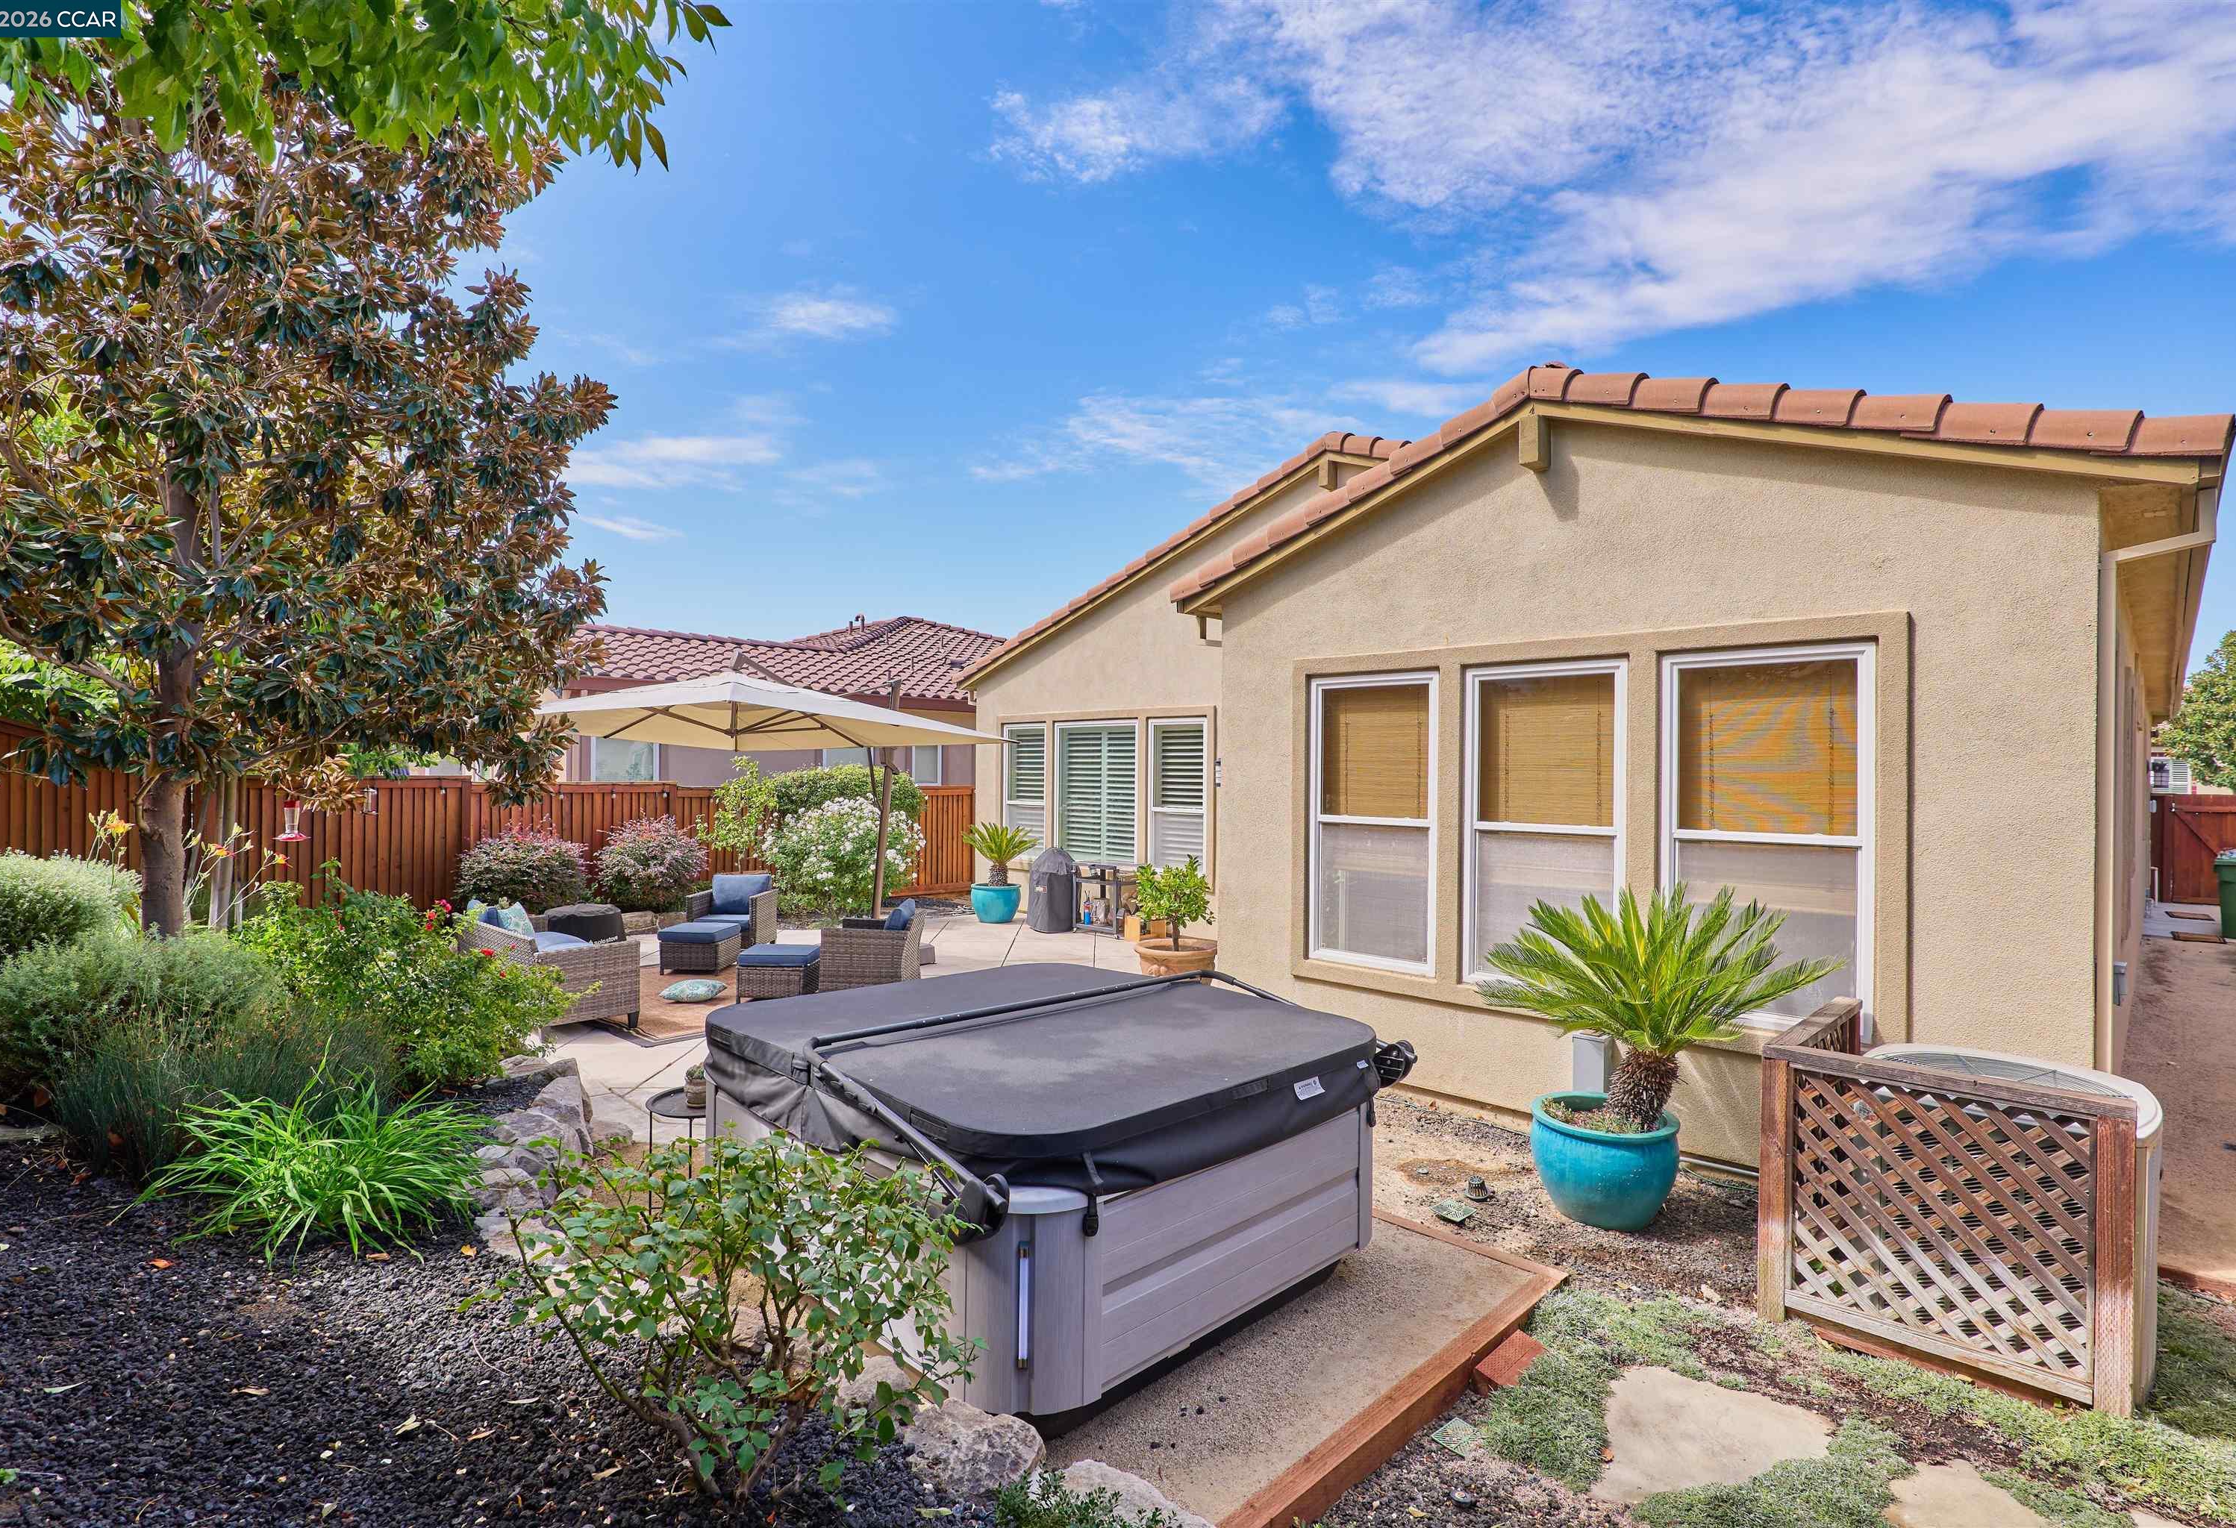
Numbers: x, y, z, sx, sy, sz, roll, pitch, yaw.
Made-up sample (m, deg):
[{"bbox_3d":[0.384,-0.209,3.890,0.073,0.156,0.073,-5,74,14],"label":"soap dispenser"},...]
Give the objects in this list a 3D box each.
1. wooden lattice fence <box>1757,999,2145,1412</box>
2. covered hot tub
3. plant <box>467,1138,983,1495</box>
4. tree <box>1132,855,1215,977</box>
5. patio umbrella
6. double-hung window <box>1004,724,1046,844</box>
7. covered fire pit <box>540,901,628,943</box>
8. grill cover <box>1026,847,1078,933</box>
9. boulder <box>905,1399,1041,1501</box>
[{"bbox_3d":[3.230,1.594,3.925,1.060,1.020,1.030,0,0,-44],"label":"wooden lattice fence"},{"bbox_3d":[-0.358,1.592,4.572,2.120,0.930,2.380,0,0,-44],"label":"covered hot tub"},{"bbox_3d":[-0.930,1.330,2.430,1.120,0.880,1.000,0,0,-21],"label":"plant"},{"bbox_3d":[0.490,1.410,8.700,0.700,1.250,0.700,0,0,0],"label":"tree"},{"bbox_3d":[-2.950,0.620,8.500,3.150,2.830,3.650,0,0,25],"label":"patio umbrella"},{"bbox_3d":[-1.245,0.393,13.700,0.100,1.830,0.910,0,0,-44],"label":"double-hung window"},{"bbox_3d":[-6.000,1.820,11.450,0.930,0.420,0.930,0,0,-27],"label":"covered fire pit"},{"bbox_3d":[-0.820,1.530,12.450,0.630,1.000,0.630,0,0,0],"label":"grill cover"},{"bbox_3d":[-0.385,1.820,2.720,0.370,0.250,0.310,0,0,-9],"label":"boulder"}]

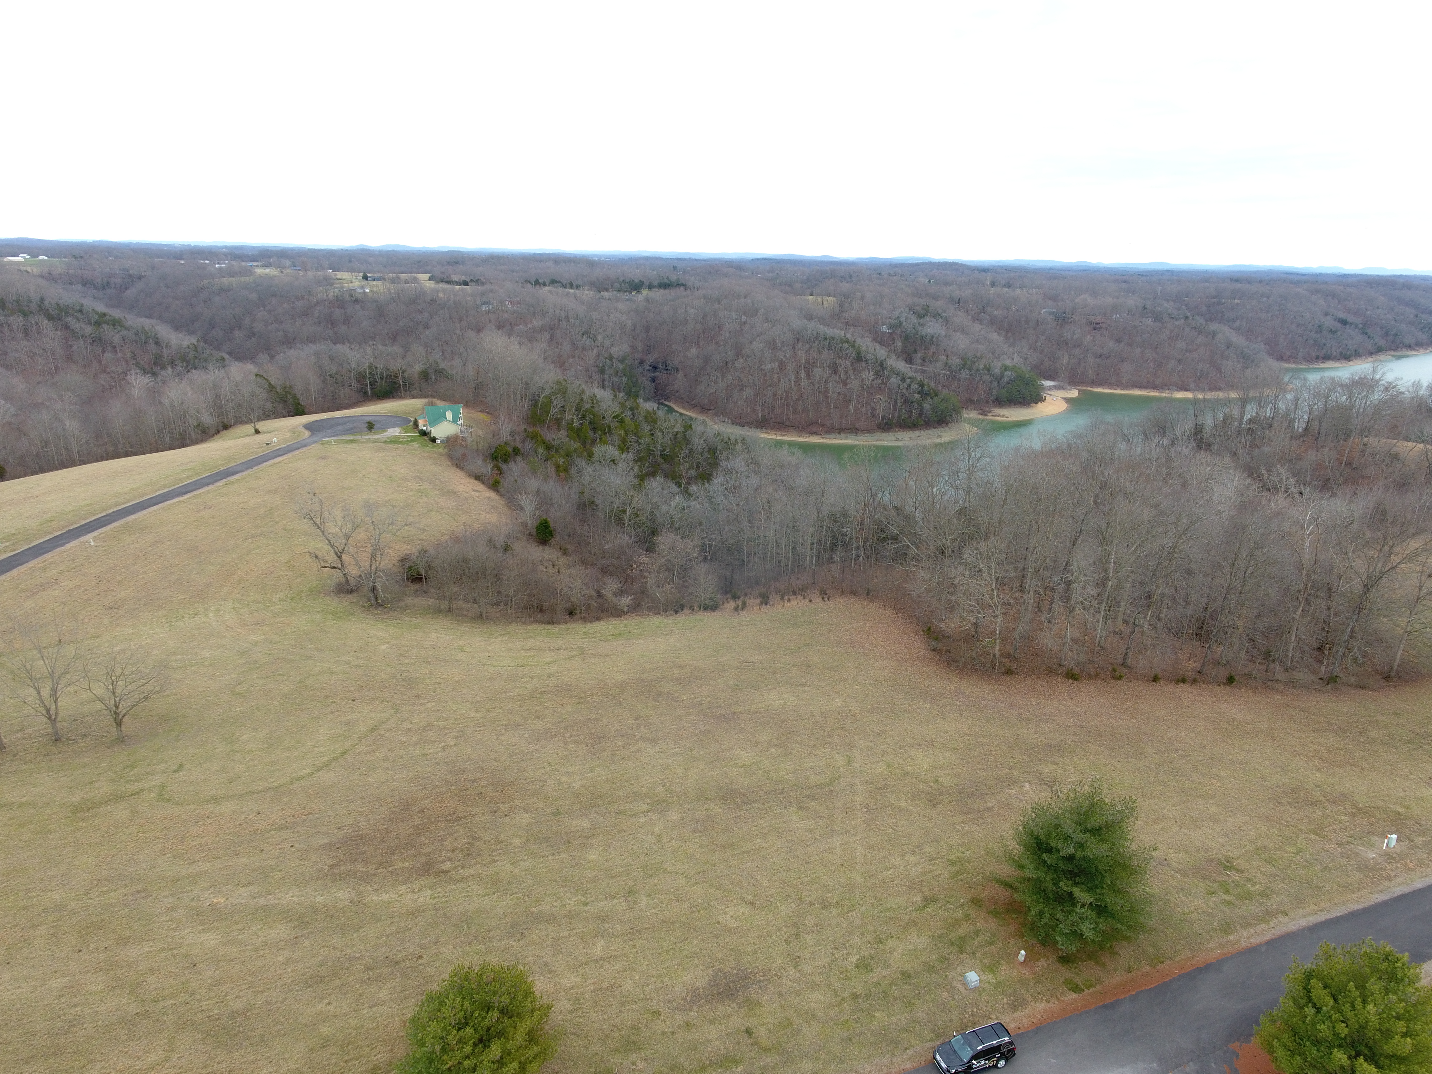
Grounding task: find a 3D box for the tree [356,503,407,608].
[{"bbox_3d":[-48.300,2.654,119.809,7.460,15.360,7.460,-7,21,-23],"label":"tree"}]

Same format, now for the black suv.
[{"bbox_3d":[15.869,31.665,50.942,4.950,1.800,1.970,-5,20,-18],"label":"black suv"}]

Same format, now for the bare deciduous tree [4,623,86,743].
[{"bbox_3d":[-67.740,14.823,83.711,6.300,12.870,6.300,-15,25,-40],"label":"bare deciduous tree"}]

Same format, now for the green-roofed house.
[{"bbox_3d":[-74.170,-30.934,221.763,11.500,8.800,10.000,-8,21,-25],"label":"green-roofed house"}]

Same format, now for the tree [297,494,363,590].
[{"bbox_3d":[-57.894,0.972,124.194,9.350,15.290,9.350,-8,21,-24],"label":"tree"}]

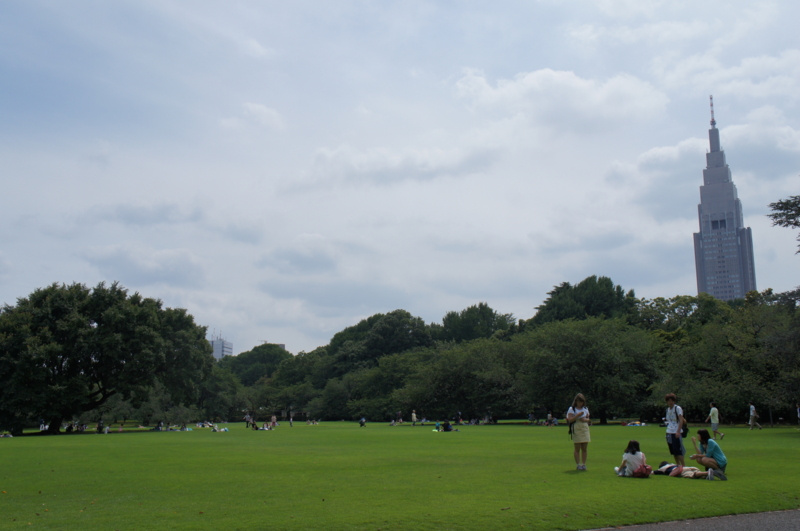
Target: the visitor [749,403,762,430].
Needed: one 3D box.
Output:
[{"bbox_3d":[21.705,9.184,50.138,0.740,1.700,0.480,-5,-11,24],"label":"visitor"}]

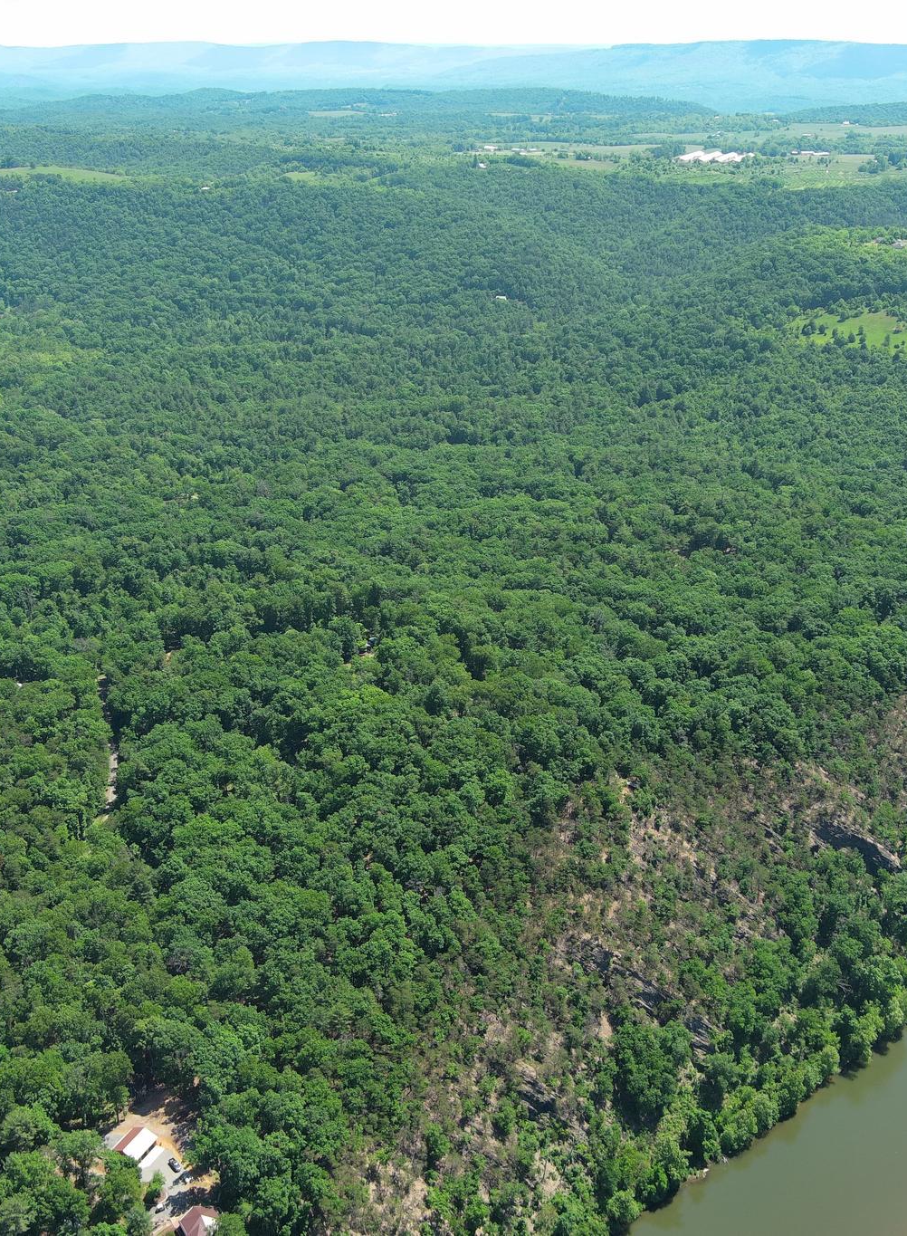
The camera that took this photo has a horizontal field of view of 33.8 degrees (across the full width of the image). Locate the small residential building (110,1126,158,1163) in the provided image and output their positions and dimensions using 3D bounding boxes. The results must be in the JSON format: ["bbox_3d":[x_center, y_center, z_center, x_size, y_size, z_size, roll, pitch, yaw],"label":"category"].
[{"bbox_3d":[-79.633,132.481,374.436,7.510,4.370,9.050,9,23,24],"label":"small residential building"}]

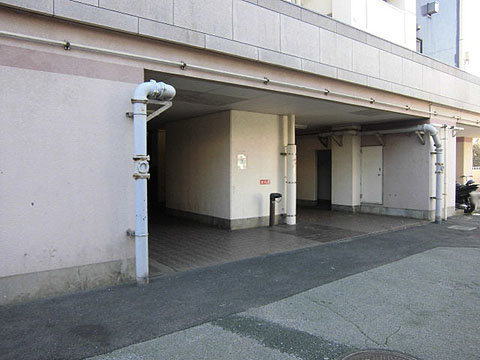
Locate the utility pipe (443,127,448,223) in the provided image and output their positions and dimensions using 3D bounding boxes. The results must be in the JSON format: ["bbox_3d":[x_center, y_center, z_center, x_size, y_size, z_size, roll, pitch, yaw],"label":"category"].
[{"bbox_3d":[5.811,-0.191,10.161,0.071,2.704,0.071,-2,3,-38],"label":"utility pipe"}]

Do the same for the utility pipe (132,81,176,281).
[{"bbox_3d":[-1.193,0.042,4.884,0.517,2.664,0.304,-2,3,-38],"label":"utility pipe"}]

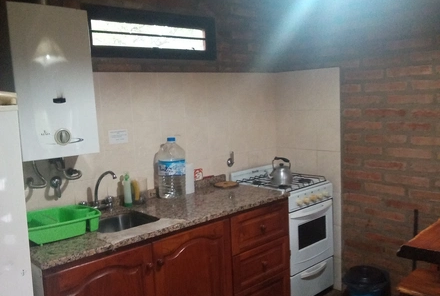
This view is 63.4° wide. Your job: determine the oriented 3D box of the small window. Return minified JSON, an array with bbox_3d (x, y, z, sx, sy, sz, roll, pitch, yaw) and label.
[{"bbox_3d":[-0.409,-0.731,2.315,0.962,0.304,0.070,-9,10,-37],"label":"small window"}]

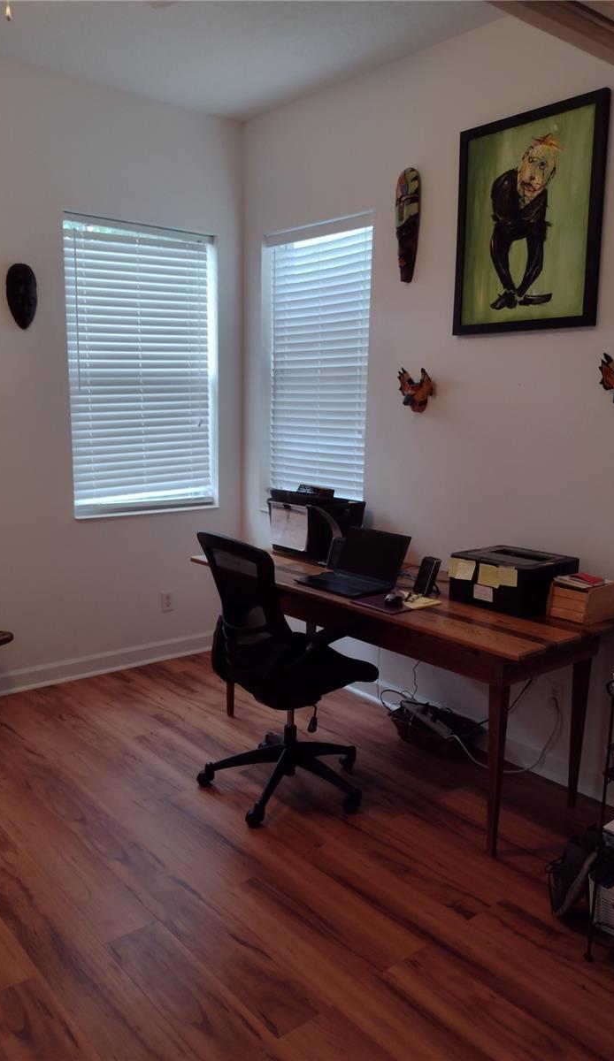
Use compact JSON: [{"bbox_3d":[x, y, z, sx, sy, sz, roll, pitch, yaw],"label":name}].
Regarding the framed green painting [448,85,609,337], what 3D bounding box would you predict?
[{"bbox_3d":[0.853,-1.198,3.239,0.030,0.812,0.686,-7,13,-38],"label":"framed green painting"}]

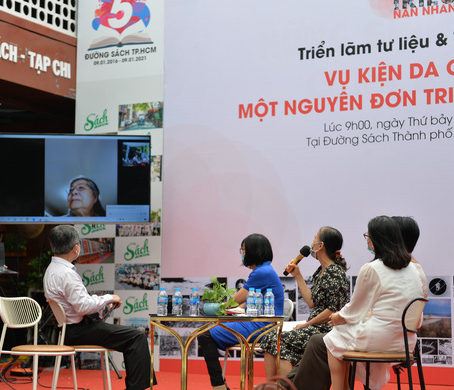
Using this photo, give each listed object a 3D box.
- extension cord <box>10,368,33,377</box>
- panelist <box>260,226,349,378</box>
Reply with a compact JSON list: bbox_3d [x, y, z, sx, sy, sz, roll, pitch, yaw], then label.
[{"bbox_3d":[-2.002,1.741,11.150,0.240,0.070,0.140,1,-5,-9],"label":"extension cord"},{"bbox_3d":[0.507,0.824,7.400,0.640,1.230,0.480,2,-6,-20],"label":"panelist"}]

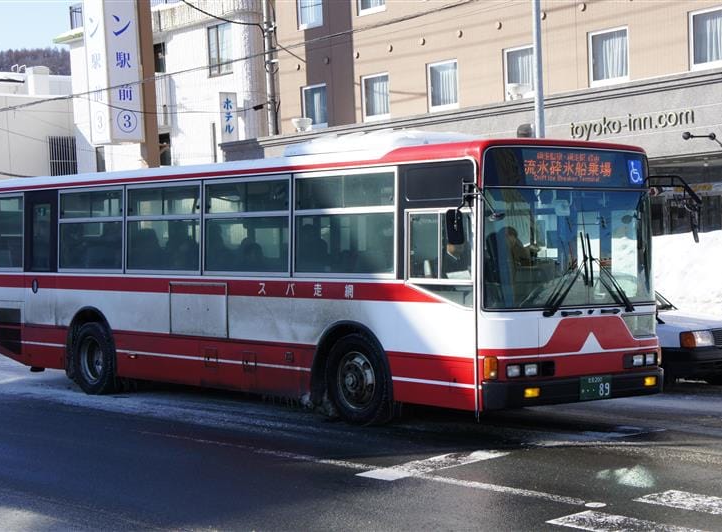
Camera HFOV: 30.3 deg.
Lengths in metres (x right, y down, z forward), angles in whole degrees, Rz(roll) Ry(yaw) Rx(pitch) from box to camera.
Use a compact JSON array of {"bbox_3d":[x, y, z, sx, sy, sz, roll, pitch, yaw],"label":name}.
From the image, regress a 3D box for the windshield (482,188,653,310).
[{"bbox_3d":[1.921,-0.162,11.650,2.140,1.030,0.220,0,-2,-42],"label":"windshield"}]

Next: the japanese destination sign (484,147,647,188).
[{"bbox_3d":[1.901,-0.842,11.666,2.060,0.350,0.160,0,-2,-42],"label":"japanese destination sign"}]

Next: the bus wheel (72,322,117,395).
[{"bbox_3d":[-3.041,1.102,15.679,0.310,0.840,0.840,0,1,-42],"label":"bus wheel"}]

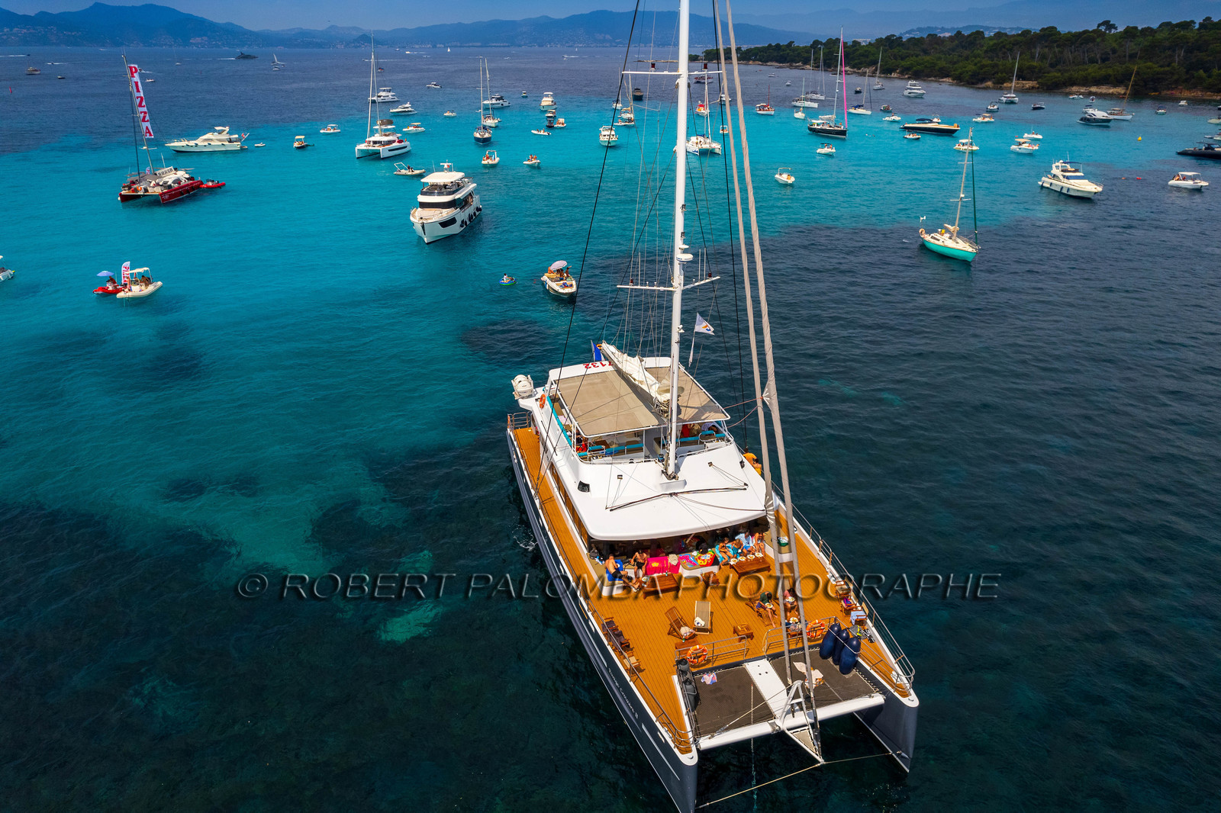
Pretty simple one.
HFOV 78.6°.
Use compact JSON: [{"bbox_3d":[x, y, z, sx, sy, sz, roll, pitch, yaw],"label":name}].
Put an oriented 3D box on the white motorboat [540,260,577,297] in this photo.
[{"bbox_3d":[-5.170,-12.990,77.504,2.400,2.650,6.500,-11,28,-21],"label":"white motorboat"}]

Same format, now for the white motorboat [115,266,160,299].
[{"bbox_3d":[-49.086,-12.711,77.157,4.500,2.450,2.100,-10,28,-20],"label":"white motorboat"}]

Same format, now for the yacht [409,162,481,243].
[{"bbox_3d":[-22.650,-28.683,101.543,5.700,8.200,20.600,1,26,3],"label":"yacht"}]

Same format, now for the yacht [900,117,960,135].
[{"bbox_3d":[94.679,-82.955,220.012,4.700,4.000,18.200,-23,34,-39],"label":"yacht"}]

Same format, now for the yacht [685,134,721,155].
[{"bbox_3d":[20.900,-61.716,174.877,6.700,3.800,12.200,-8,27,-16],"label":"yacht"}]

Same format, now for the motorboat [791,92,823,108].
[{"bbox_3d":[79.600,-124.693,304.598,3.900,4.200,12.600,-21,33,-37],"label":"motorboat"}]

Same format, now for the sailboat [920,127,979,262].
[{"bbox_3d":[42.440,-25.879,90.251,3.500,14.700,10.200,-5,26,-11],"label":"sailboat"}]

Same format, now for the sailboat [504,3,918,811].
[{"bbox_3d":[2.919,-6.175,27.471,11.500,31.300,25.200,-7,27,-14],"label":"sailboat"}]

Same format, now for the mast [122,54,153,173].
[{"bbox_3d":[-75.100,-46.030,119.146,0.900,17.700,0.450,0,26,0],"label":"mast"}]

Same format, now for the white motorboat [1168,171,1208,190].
[{"bbox_3d":[101.400,-39.923,131.321,5.700,2.500,2.300,8,27,17],"label":"white motorboat"}]

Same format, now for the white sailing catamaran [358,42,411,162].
[{"bbox_3d":[-53.606,-70.000,171.021,7.500,23.500,14.800,4,26,8],"label":"white sailing catamaran"}]

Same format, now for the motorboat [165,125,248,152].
[{"bbox_3d":[-95.200,-63.220,176.149,16.300,5.400,4.600,-9,27,-19],"label":"motorboat"}]

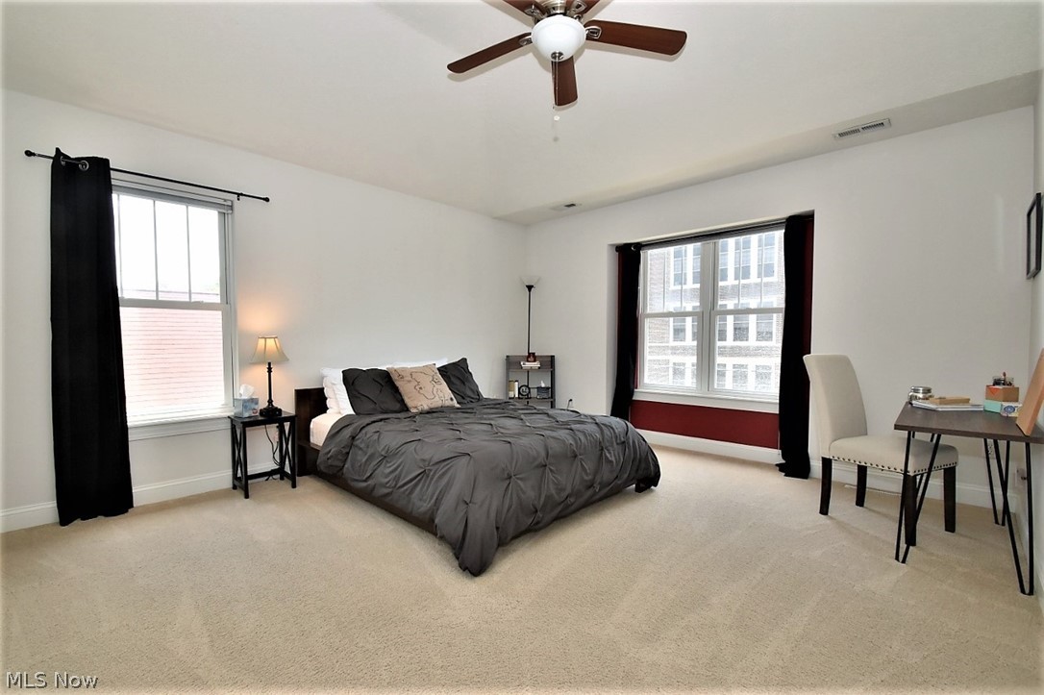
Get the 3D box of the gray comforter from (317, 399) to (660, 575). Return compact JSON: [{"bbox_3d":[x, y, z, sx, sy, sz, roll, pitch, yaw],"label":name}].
[{"bbox_3d":[-0.287,0.775,3.264,1.940,0.520,1.700,1,2,43],"label":"gray comforter"}]

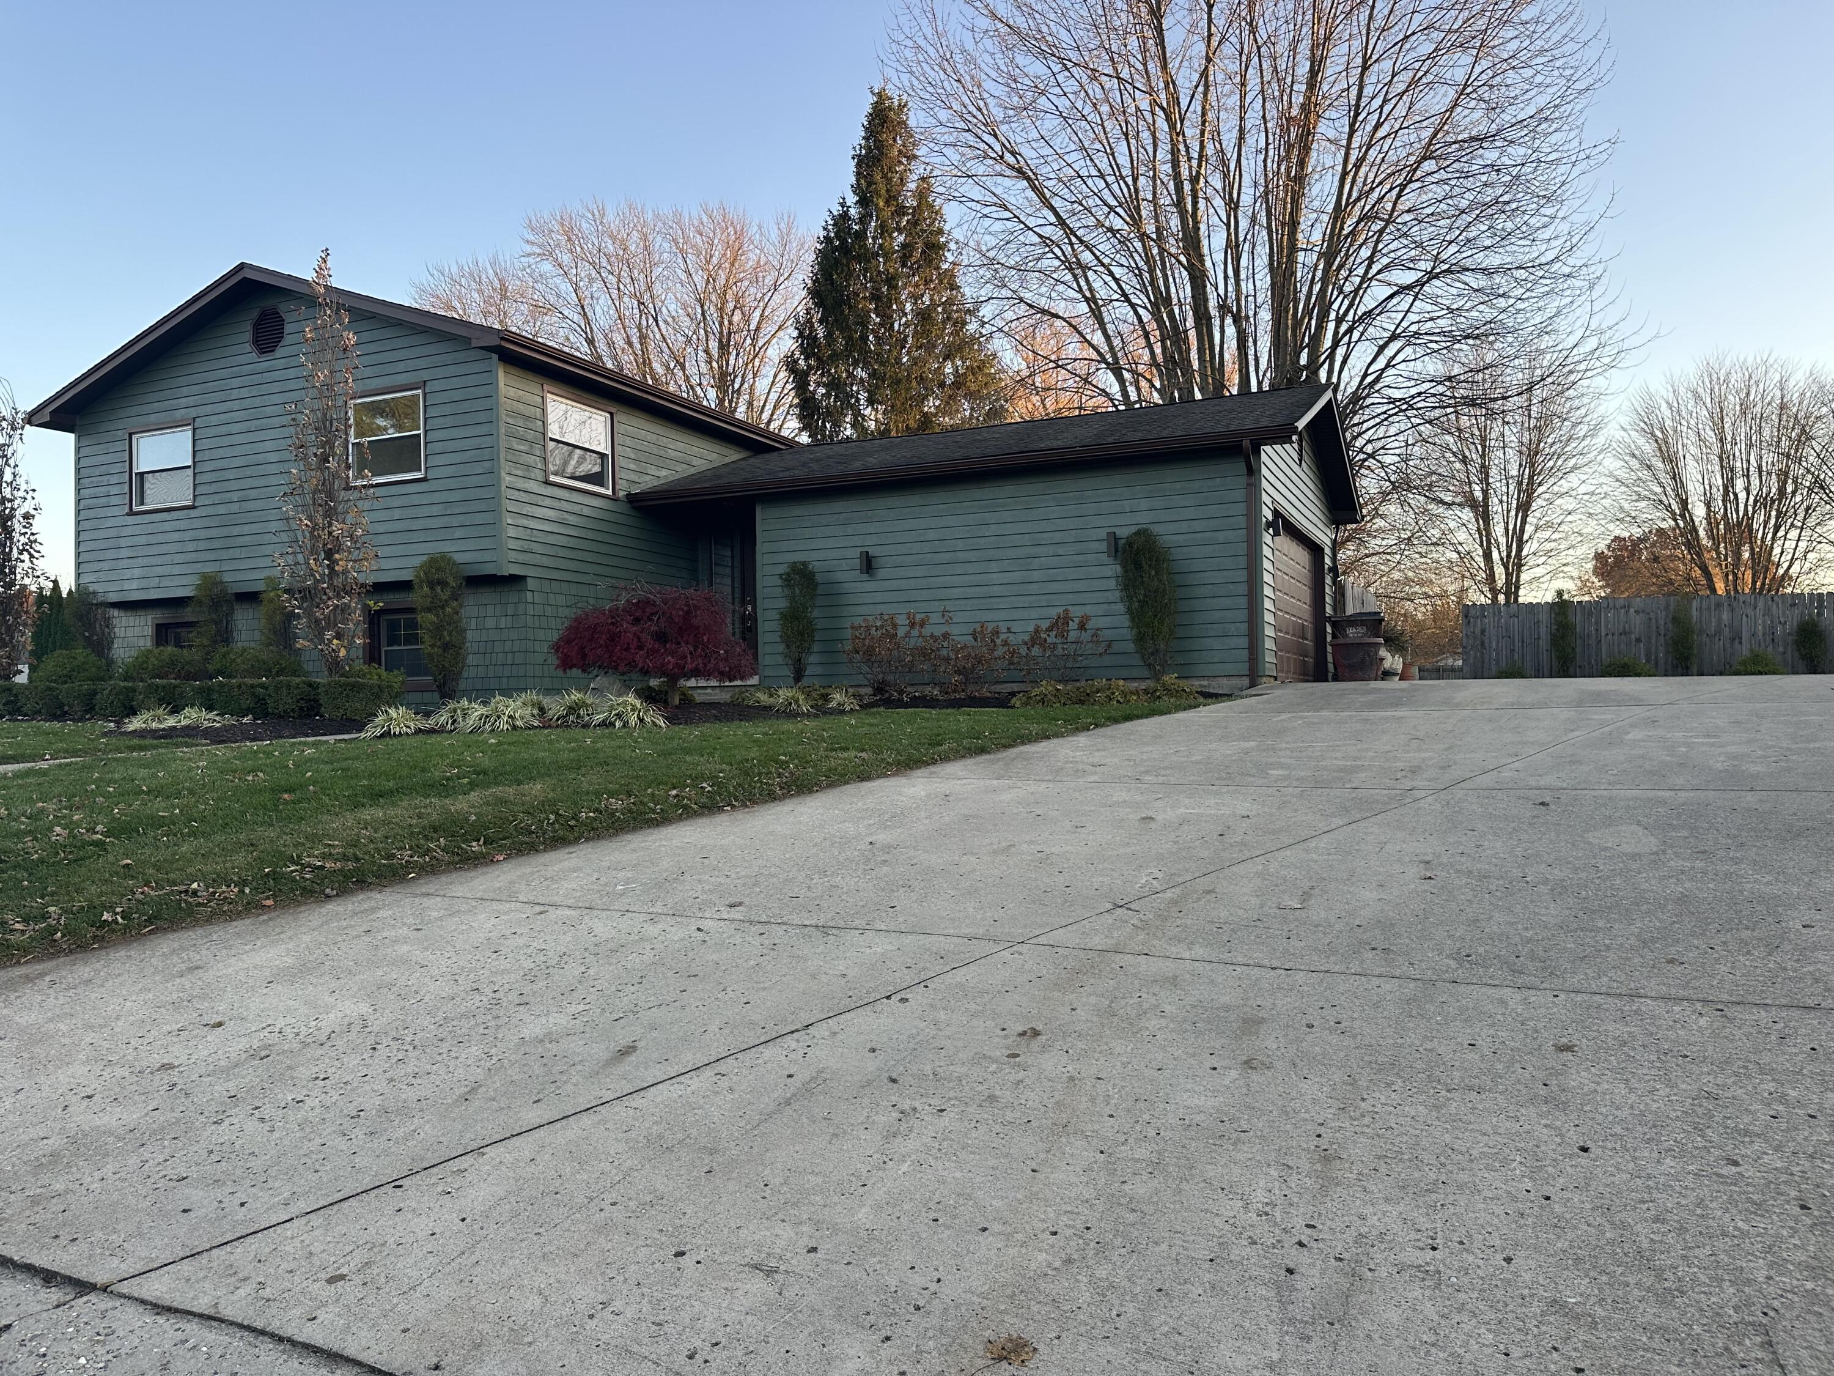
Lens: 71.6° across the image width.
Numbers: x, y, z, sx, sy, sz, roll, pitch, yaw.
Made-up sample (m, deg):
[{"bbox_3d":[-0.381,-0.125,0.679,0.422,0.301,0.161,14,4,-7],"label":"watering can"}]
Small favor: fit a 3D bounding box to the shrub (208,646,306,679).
[{"bbox_3d":[-8.717,-0.112,16.800,1.200,0.890,1.050,-1,-1,25],"label":"shrub"}]

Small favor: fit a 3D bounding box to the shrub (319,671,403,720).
[{"bbox_3d":[-6.391,0.074,14.600,0.900,0.550,0.650,-1,-1,25],"label":"shrub"}]

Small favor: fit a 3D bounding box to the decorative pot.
[{"bbox_3d":[6.999,-0.461,20.200,0.800,0.730,0.800,-1,-1,25],"label":"decorative pot"}]

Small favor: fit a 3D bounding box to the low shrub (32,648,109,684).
[{"bbox_3d":[-12.263,-0.091,18.400,1.000,0.960,0.950,-1,-1,25],"label":"low shrub"}]

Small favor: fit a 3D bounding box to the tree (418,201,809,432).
[{"bbox_3d":[-10.247,-7.652,43.000,13.000,17.560,12.000,-1,-1,25],"label":"tree"}]

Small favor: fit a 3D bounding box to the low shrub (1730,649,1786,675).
[{"bbox_3d":[15.093,-0.417,22.800,1.050,0.550,0.950,-1,-1,25],"label":"low shrub"}]

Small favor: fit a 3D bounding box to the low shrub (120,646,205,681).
[{"bbox_3d":[-10.441,-0.120,17.600,1.100,0.930,1.000,-1,-1,25],"label":"low shrub"}]

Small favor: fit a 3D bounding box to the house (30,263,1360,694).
[{"bbox_3d":[-2.871,-2.690,20.427,18.200,6.200,11.000,-1,-1,25],"label":"house"}]

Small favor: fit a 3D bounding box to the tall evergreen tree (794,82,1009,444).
[{"bbox_3d":[-0.437,-7.048,31.000,5.800,15.140,5.800,-1,-1,25],"label":"tall evergreen tree"}]

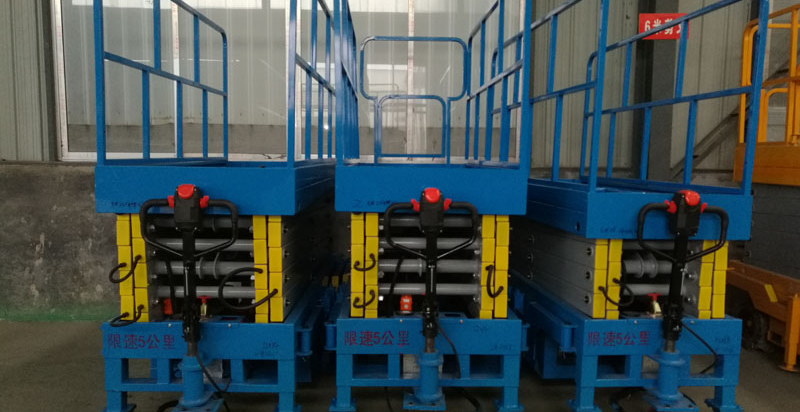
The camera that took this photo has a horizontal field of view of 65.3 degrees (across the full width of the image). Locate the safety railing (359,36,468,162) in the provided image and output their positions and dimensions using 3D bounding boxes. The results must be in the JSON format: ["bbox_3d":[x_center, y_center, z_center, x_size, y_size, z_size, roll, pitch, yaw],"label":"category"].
[{"bbox_3d":[0.102,-0.831,4.933,0.860,1.014,0.045,1,5,-2],"label":"safety railing"}]

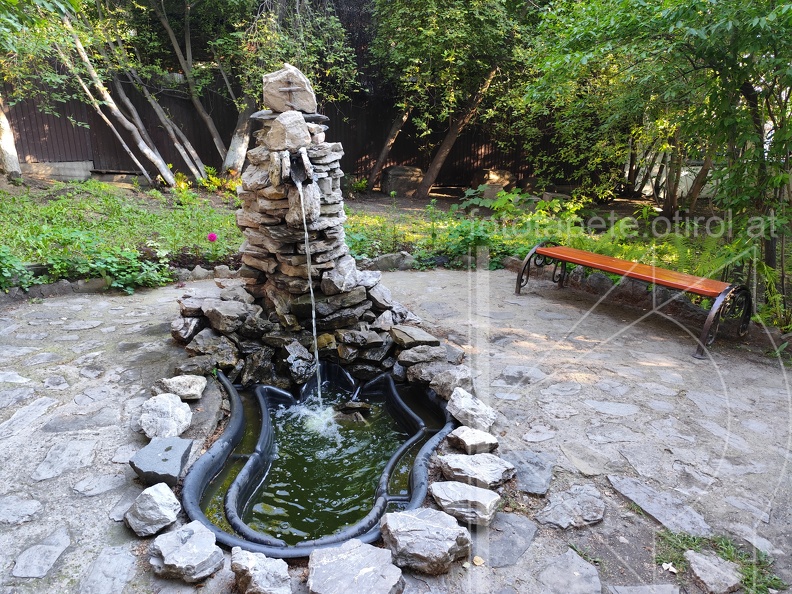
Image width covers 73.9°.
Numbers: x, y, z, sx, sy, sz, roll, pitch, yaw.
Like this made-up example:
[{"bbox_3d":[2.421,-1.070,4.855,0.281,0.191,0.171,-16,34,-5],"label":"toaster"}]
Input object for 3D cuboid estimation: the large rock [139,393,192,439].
[{"bbox_3d":[-1.219,0.631,2.793,0.249,0.197,0.244,-5,15,-15],"label":"large rock"}]

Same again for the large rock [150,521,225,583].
[{"bbox_3d":[-0.736,0.897,1.865,0.240,0.124,0.189,-7,15,-19],"label":"large rock"}]

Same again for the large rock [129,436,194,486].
[{"bbox_3d":[-1.084,0.758,2.436,0.246,0.123,0.294,-4,15,-10],"label":"large rock"}]

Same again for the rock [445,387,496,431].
[{"bbox_3d":[0.426,0.644,2.995,0.175,0.135,0.320,-8,19,-27],"label":"rock"}]

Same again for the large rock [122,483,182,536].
[{"bbox_3d":[-0.959,0.836,2.080,0.202,0.144,0.185,-7,15,-19],"label":"large rock"}]

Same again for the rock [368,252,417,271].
[{"bbox_3d":[-0.026,-0.461,6.861,0.612,0.217,0.319,-1,15,0],"label":"rock"}]

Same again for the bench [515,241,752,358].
[{"bbox_3d":[2.060,-0.082,4.801,0.720,0.510,1.880,-10,20,-33],"label":"bench"}]

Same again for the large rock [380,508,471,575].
[{"bbox_3d":[0.113,0.931,2.008,0.320,0.150,0.225,7,18,19],"label":"large rock"}]

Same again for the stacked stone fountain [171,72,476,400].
[{"bbox_3d":[-0.675,-0.594,3.798,2.150,2.050,1.500,-1,15,0],"label":"stacked stone fountain"}]

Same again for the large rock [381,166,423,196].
[{"bbox_3d":[0.156,-2.742,12.600,0.980,0.690,0.750,1,15,8],"label":"large rock"}]

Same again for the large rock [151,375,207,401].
[{"bbox_3d":[-1.331,0.556,3.244,0.302,0.121,0.174,-4,15,-10],"label":"large rock"}]

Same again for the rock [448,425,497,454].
[{"bbox_3d":[0.392,0.746,2.724,0.230,0.100,0.145,8,18,21],"label":"rock"}]

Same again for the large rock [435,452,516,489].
[{"bbox_3d":[0.380,0.817,2.491,0.325,0.100,0.185,5,18,15],"label":"large rock"}]

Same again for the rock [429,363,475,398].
[{"bbox_3d":[0.362,0.541,3.267,0.245,0.165,0.190,6,18,17],"label":"rock"}]

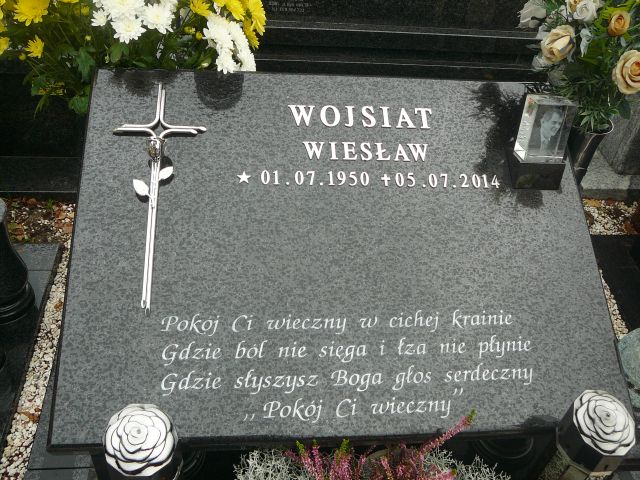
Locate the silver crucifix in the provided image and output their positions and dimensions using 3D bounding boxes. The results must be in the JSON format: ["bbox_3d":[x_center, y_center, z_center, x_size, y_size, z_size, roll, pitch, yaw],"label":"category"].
[{"bbox_3d":[-0.254,-0.082,1.010,0.148,0.034,0.406,0,65,-7],"label":"silver crucifix"}]

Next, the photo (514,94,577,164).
[{"bbox_3d":[0.377,-0.187,1.083,0.067,0.095,0.044,0,31,-8],"label":"photo"}]

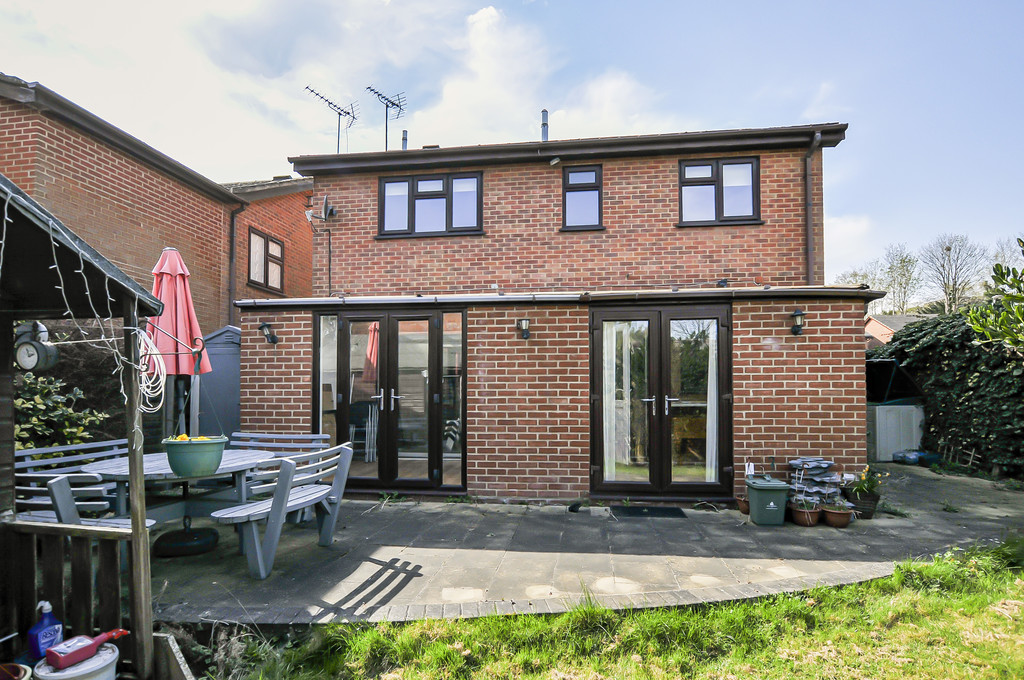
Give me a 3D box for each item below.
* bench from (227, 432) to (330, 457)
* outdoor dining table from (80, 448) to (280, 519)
[{"bbox_3d":[-2.481,1.366,5.130,1.200,0.830,0.630,-1,-3,13],"label":"bench"},{"bbox_3d":[-2.694,1.368,4.234,1.340,0.730,1.340,-1,-3,6],"label":"outdoor dining table"}]

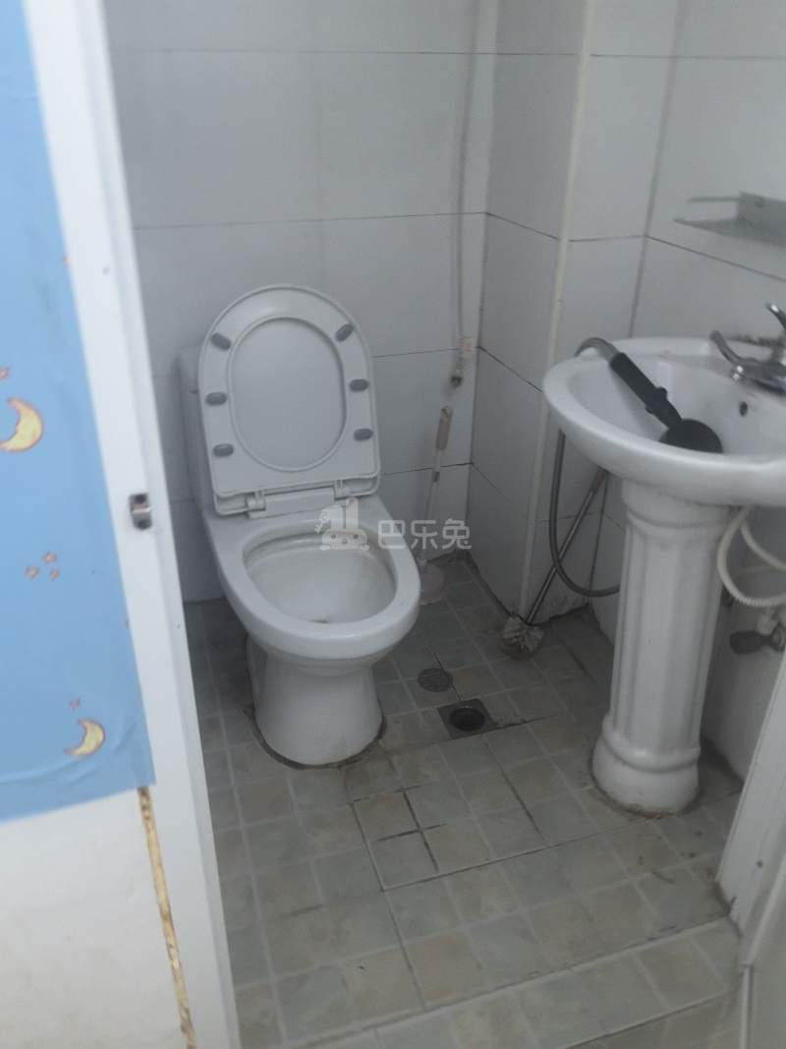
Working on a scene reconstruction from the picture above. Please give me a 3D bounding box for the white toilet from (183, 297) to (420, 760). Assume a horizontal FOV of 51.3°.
[{"bbox_3d":[-0.170,-0.002,1.598,0.364,0.825,0.745,-8,29,-16],"label":"white toilet"}]

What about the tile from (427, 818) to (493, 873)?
[{"bbox_3d":[0.114,0.556,1.415,0.093,0.010,0.093,-8,31,-15],"label":"tile"}]

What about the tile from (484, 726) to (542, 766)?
[{"bbox_3d":[0.237,0.440,1.617,0.081,0.010,0.090,-8,30,-15],"label":"tile"}]

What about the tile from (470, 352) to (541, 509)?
[{"bbox_3d":[0.259,-0.218,1.899,0.010,0.306,0.325,-9,31,-16],"label":"tile"}]

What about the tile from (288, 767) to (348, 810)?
[{"bbox_3d":[-0.140,0.498,1.534,0.092,0.010,0.092,-8,29,-15],"label":"tile"}]

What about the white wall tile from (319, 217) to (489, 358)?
[{"bbox_3d":[0.027,-0.540,1.866,0.374,0.305,0.010,-8,30,-15],"label":"white wall tile"}]

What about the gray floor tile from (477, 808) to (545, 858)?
[{"bbox_3d":[0.203,0.543,1.433,0.091,0.010,0.087,-8,30,-15],"label":"gray floor tile"}]

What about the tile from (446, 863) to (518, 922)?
[{"bbox_3d":[0.143,0.600,1.329,0.090,0.010,0.089,-8,30,-15],"label":"tile"}]

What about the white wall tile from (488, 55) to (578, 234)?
[{"bbox_3d":[0.264,-0.742,1.600,0.010,0.296,0.312,-9,31,-16],"label":"white wall tile"}]

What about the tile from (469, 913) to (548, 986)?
[{"bbox_3d":[0.173,0.647,1.245,0.096,0.010,0.096,-8,29,-16],"label":"tile"}]

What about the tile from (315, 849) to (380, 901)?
[{"bbox_3d":[-0.078,0.587,1.367,0.092,0.010,0.092,-8,29,-15],"label":"tile"}]

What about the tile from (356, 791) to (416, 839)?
[{"bbox_3d":[-0.013,0.521,1.462,0.095,0.010,0.095,-8,30,-15],"label":"tile"}]

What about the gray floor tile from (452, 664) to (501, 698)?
[{"bbox_3d":[0.184,0.352,1.812,0.092,0.010,0.092,-8,29,-15],"label":"gray floor tile"}]

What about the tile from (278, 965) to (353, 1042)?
[{"bbox_3d":[-0.113,0.687,1.170,0.092,0.010,0.090,-8,30,-15],"label":"tile"}]

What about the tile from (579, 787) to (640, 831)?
[{"bbox_3d":[0.404,0.521,1.512,0.101,0.010,0.099,-8,29,-16],"label":"tile"}]

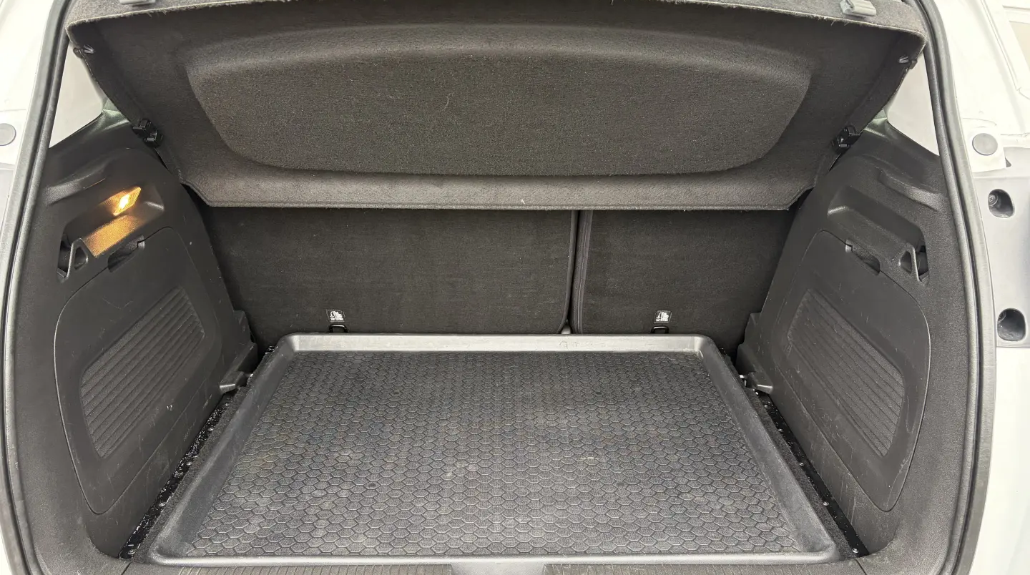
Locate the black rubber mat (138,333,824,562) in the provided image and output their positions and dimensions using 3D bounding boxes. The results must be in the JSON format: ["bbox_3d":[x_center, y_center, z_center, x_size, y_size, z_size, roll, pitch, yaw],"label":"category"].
[{"bbox_3d":[-0.030,0.253,1.359,0.920,0.040,0.686,0,22,-1],"label":"black rubber mat"}]

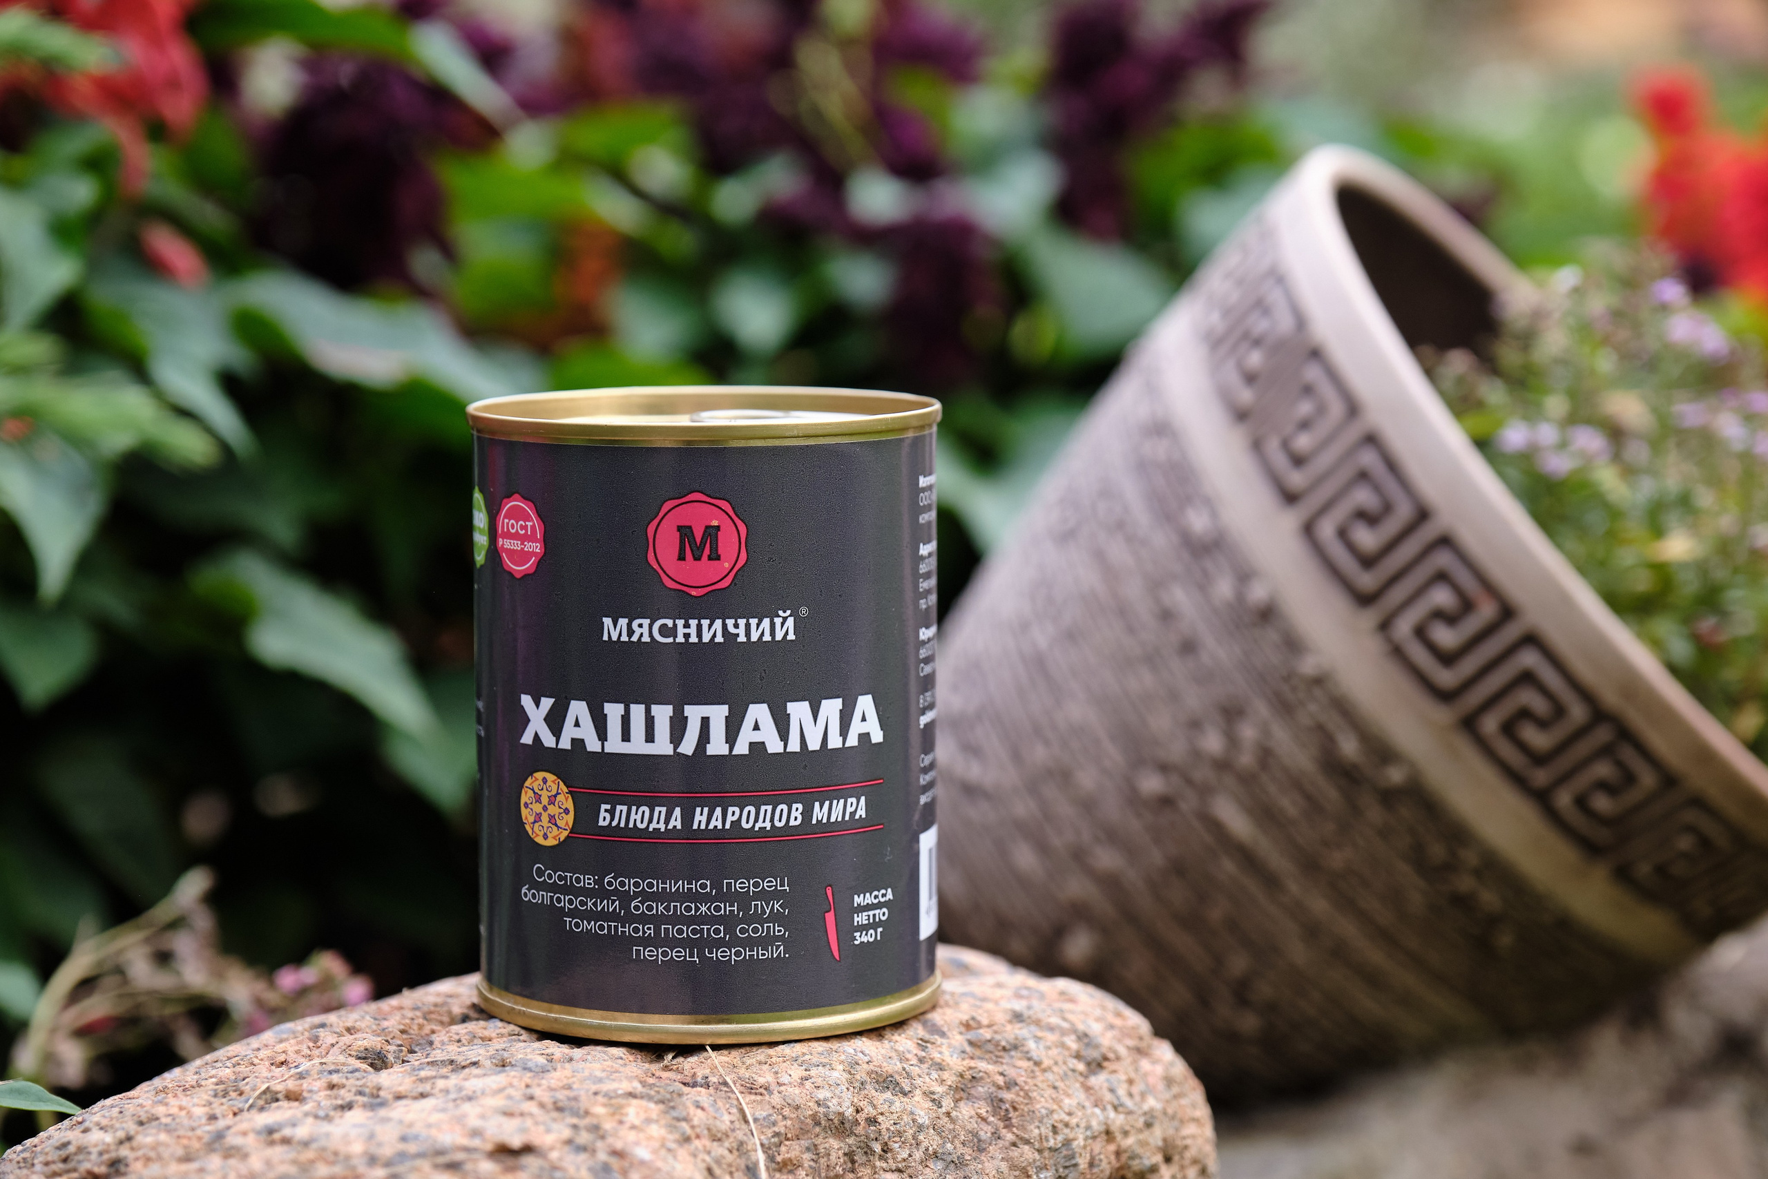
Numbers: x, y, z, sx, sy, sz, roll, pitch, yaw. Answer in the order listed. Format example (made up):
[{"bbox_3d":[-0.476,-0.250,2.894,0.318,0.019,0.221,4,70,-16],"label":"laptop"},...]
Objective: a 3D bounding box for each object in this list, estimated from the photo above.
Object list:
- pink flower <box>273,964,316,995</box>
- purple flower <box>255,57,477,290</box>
[{"bbox_3d":[-0.120,0.079,0.830,0.008,0.006,0.007,-1,7,-8],"label":"pink flower"},{"bbox_3d":[-0.191,-0.153,1.500,0.078,0.082,0.070,0,7,0],"label":"purple flower"}]

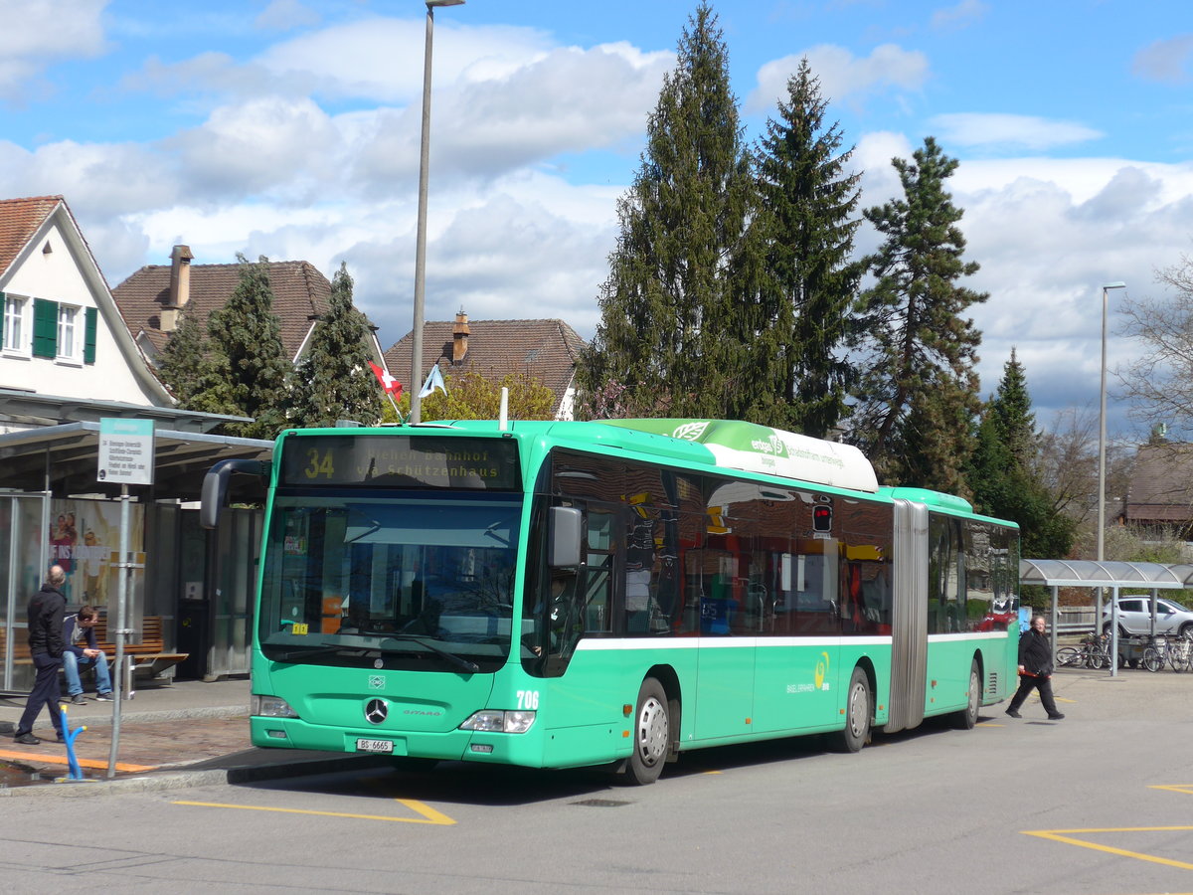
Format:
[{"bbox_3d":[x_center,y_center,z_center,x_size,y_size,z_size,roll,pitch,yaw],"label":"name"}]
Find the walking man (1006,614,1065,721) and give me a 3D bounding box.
[{"bbox_3d":[6.514,3.246,35.800,0.820,1.610,0.580,0,-4,25],"label":"walking man"}]

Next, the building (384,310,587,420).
[{"bbox_3d":[-3.873,0.991,86.666,8.200,11.510,8.500,0,-4,25],"label":"building"}]

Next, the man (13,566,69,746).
[{"bbox_3d":[-5.234,1.955,22.700,0.620,1.700,0.520,4,-4,-35],"label":"man"}]

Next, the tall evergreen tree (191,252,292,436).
[{"bbox_3d":[-9.282,0.039,61.696,3.100,10.090,3.100,2,-3,0],"label":"tall evergreen tree"}]

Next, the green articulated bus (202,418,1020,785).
[{"bbox_3d":[1.760,1.654,27.001,2.800,3.340,17.950,0,-4,22],"label":"green articulated bus"}]

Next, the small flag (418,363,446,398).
[{"bbox_3d":[-1.303,-0.531,19.100,0.240,0.290,0.120,0,-4,22],"label":"small flag"}]

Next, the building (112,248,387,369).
[{"bbox_3d":[-11.614,-0.152,74.666,8.200,11.900,8.500,0,-4,28],"label":"building"}]

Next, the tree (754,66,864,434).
[{"bbox_3d":[5.985,-2.792,71.464,4.400,17.810,4.400,2,-3,0],"label":"tree"}]

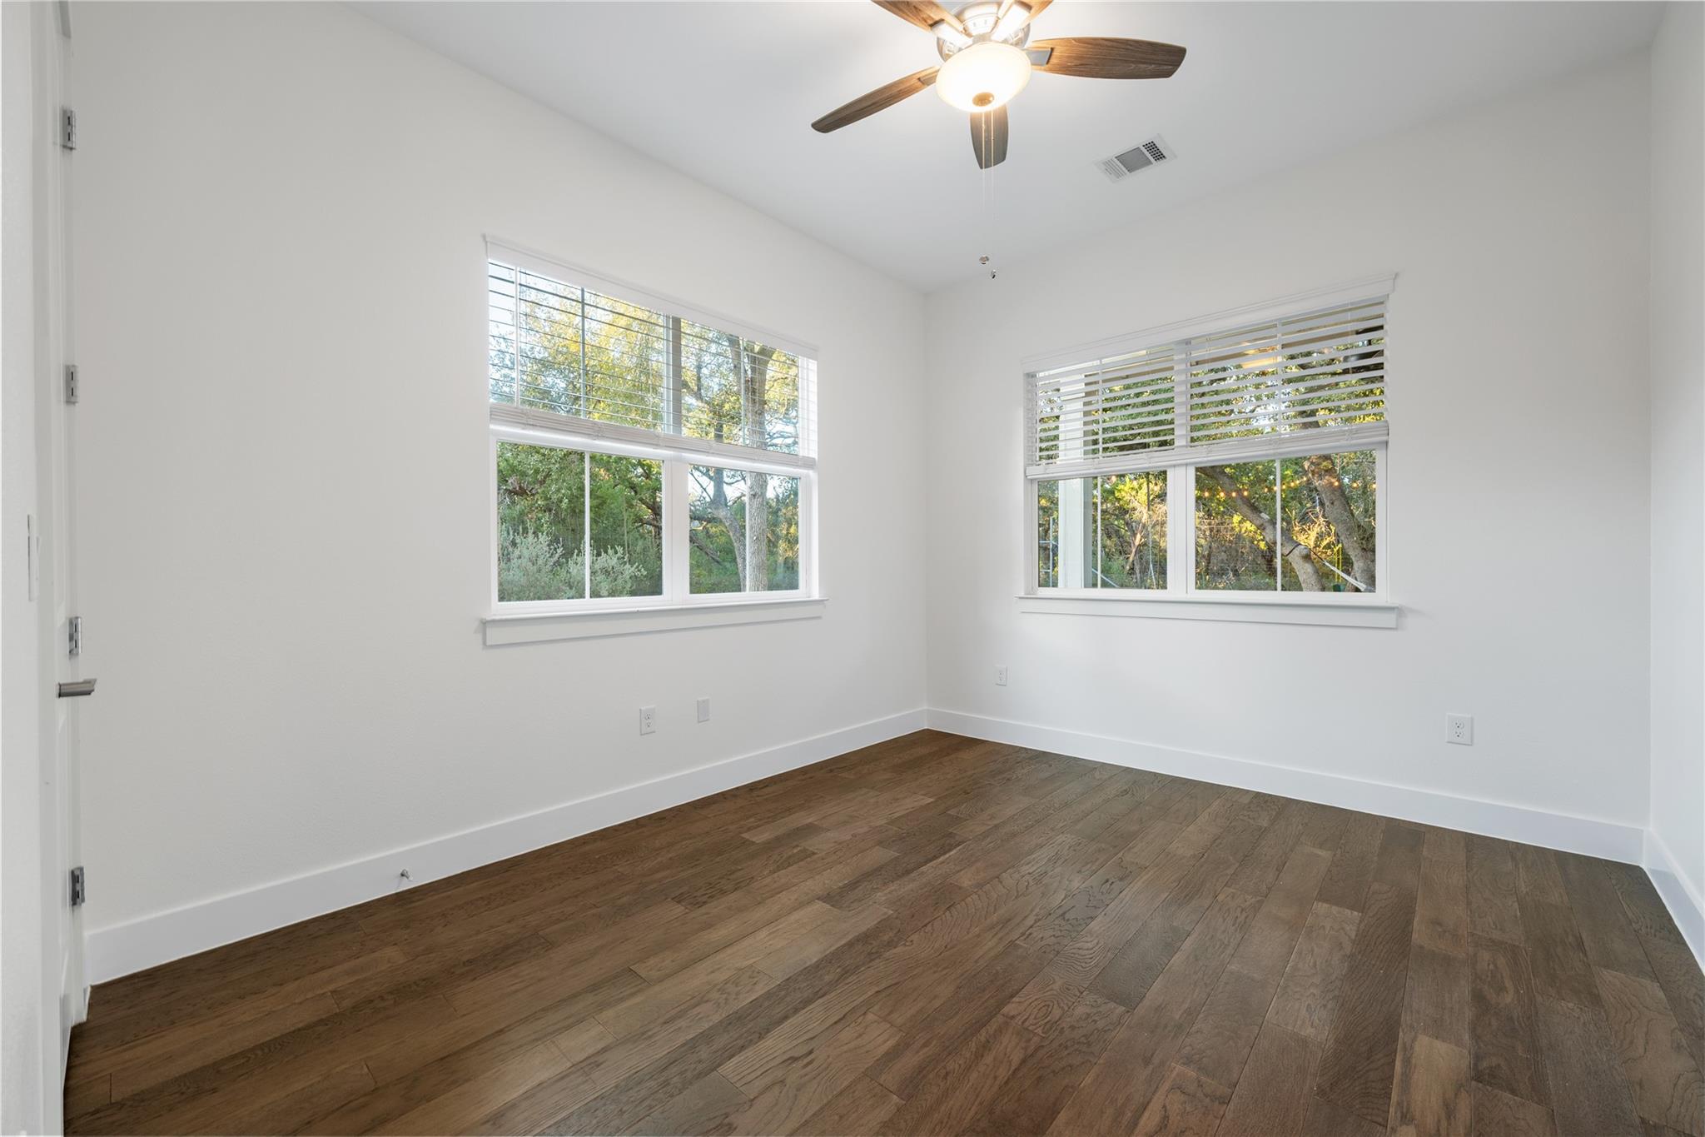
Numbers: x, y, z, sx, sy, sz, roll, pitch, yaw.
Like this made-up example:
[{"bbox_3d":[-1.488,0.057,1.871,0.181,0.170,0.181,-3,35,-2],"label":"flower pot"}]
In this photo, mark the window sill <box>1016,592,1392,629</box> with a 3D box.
[{"bbox_3d":[1.767,0.220,3.615,1.875,0.113,0.105,0,0,43],"label":"window sill"}]

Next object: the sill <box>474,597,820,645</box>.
[{"bbox_3d":[-0.812,0.240,3.292,0.105,0.113,1.869,0,0,43],"label":"sill"}]

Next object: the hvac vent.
[{"bbox_3d":[1.332,-1.912,3.125,0.288,0.028,0.237,0,0,43],"label":"hvac vent"}]

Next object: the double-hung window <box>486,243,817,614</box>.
[{"bbox_3d":[-0.851,-0.554,3.302,0.110,1.468,1.804,0,0,43],"label":"double-hung window"}]

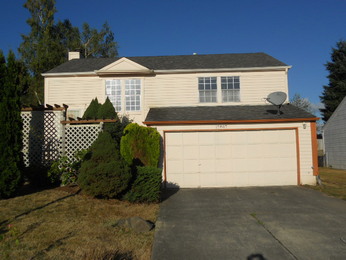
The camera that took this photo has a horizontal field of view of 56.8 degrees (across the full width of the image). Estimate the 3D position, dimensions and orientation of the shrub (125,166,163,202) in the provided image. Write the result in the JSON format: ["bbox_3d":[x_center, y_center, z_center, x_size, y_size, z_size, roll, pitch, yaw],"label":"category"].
[{"bbox_3d":[-0.929,1.675,10.146,1.200,1.000,1.150,-1,-5,2],"label":"shrub"}]

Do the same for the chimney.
[{"bbox_3d":[-6.128,-4.477,19.928,0.700,0.850,0.750,-1,-5,2],"label":"chimney"}]

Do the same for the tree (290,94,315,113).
[{"bbox_3d":[16.143,-0.297,39.658,4.200,8.680,4.200,-1,-5,2],"label":"tree"}]

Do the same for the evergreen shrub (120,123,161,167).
[{"bbox_3d":[-1.134,0.980,11.313,1.400,2.470,1.300,-1,-5,2],"label":"evergreen shrub"}]

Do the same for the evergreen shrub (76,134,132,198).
[{"bbox_3d":[-2.407,1.153,11.101,1.800,2.170,1.700,-1,-5,2],"label":"evergreen shrub"}]

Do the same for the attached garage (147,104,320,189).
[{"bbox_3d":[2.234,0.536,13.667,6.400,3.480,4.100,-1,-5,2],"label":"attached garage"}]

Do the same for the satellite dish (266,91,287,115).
[{"bbox_3d":[3.947,-1.005,12.230,0.800,0.930,0.520,-6,-6,44],"label":"satellite dish"}]

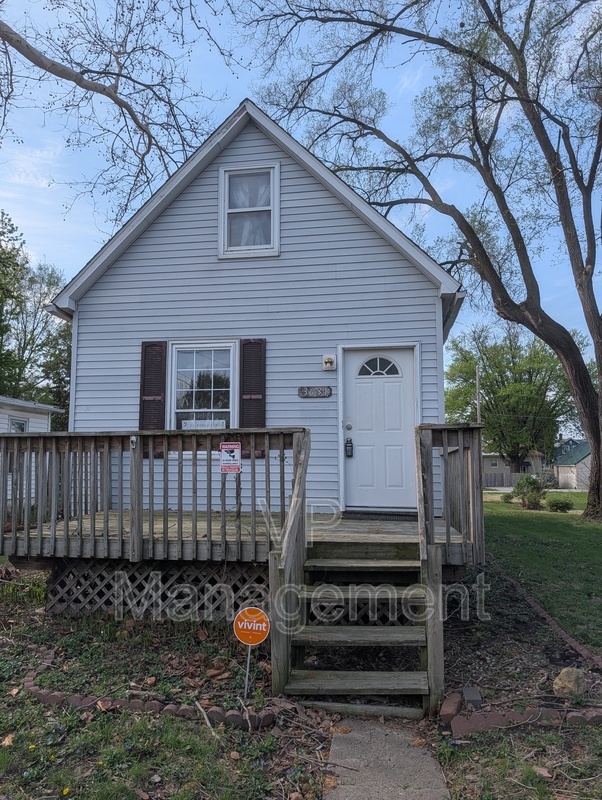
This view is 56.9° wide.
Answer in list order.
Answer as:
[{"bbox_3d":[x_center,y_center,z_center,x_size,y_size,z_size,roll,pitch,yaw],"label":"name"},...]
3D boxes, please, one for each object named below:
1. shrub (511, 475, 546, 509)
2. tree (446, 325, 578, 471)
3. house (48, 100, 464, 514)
[{"bbox_3d":[8.600,3.460,21.000,1.340,1.280,1.250,0,-6,0],"label":"shrub"},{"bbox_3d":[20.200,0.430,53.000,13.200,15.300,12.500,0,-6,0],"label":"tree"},{"bbox_3d":[-0.179,-0.515,11.017,5.670,6.290,7.800,-1,-6,9],"label":"house"}]

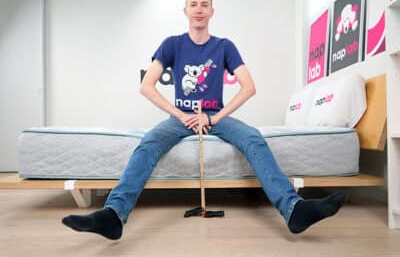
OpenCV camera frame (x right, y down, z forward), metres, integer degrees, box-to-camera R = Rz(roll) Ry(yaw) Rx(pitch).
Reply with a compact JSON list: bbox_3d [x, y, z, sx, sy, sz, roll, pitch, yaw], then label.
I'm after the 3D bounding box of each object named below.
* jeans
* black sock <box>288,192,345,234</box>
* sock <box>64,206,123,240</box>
[{"bbox_3d":[0.012,0.180,1.710,0.950,0.560,0.660,0,0,0],"label":"jeans"},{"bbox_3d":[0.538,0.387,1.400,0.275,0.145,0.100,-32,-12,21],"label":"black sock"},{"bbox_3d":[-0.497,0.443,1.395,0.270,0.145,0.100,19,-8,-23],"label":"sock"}]

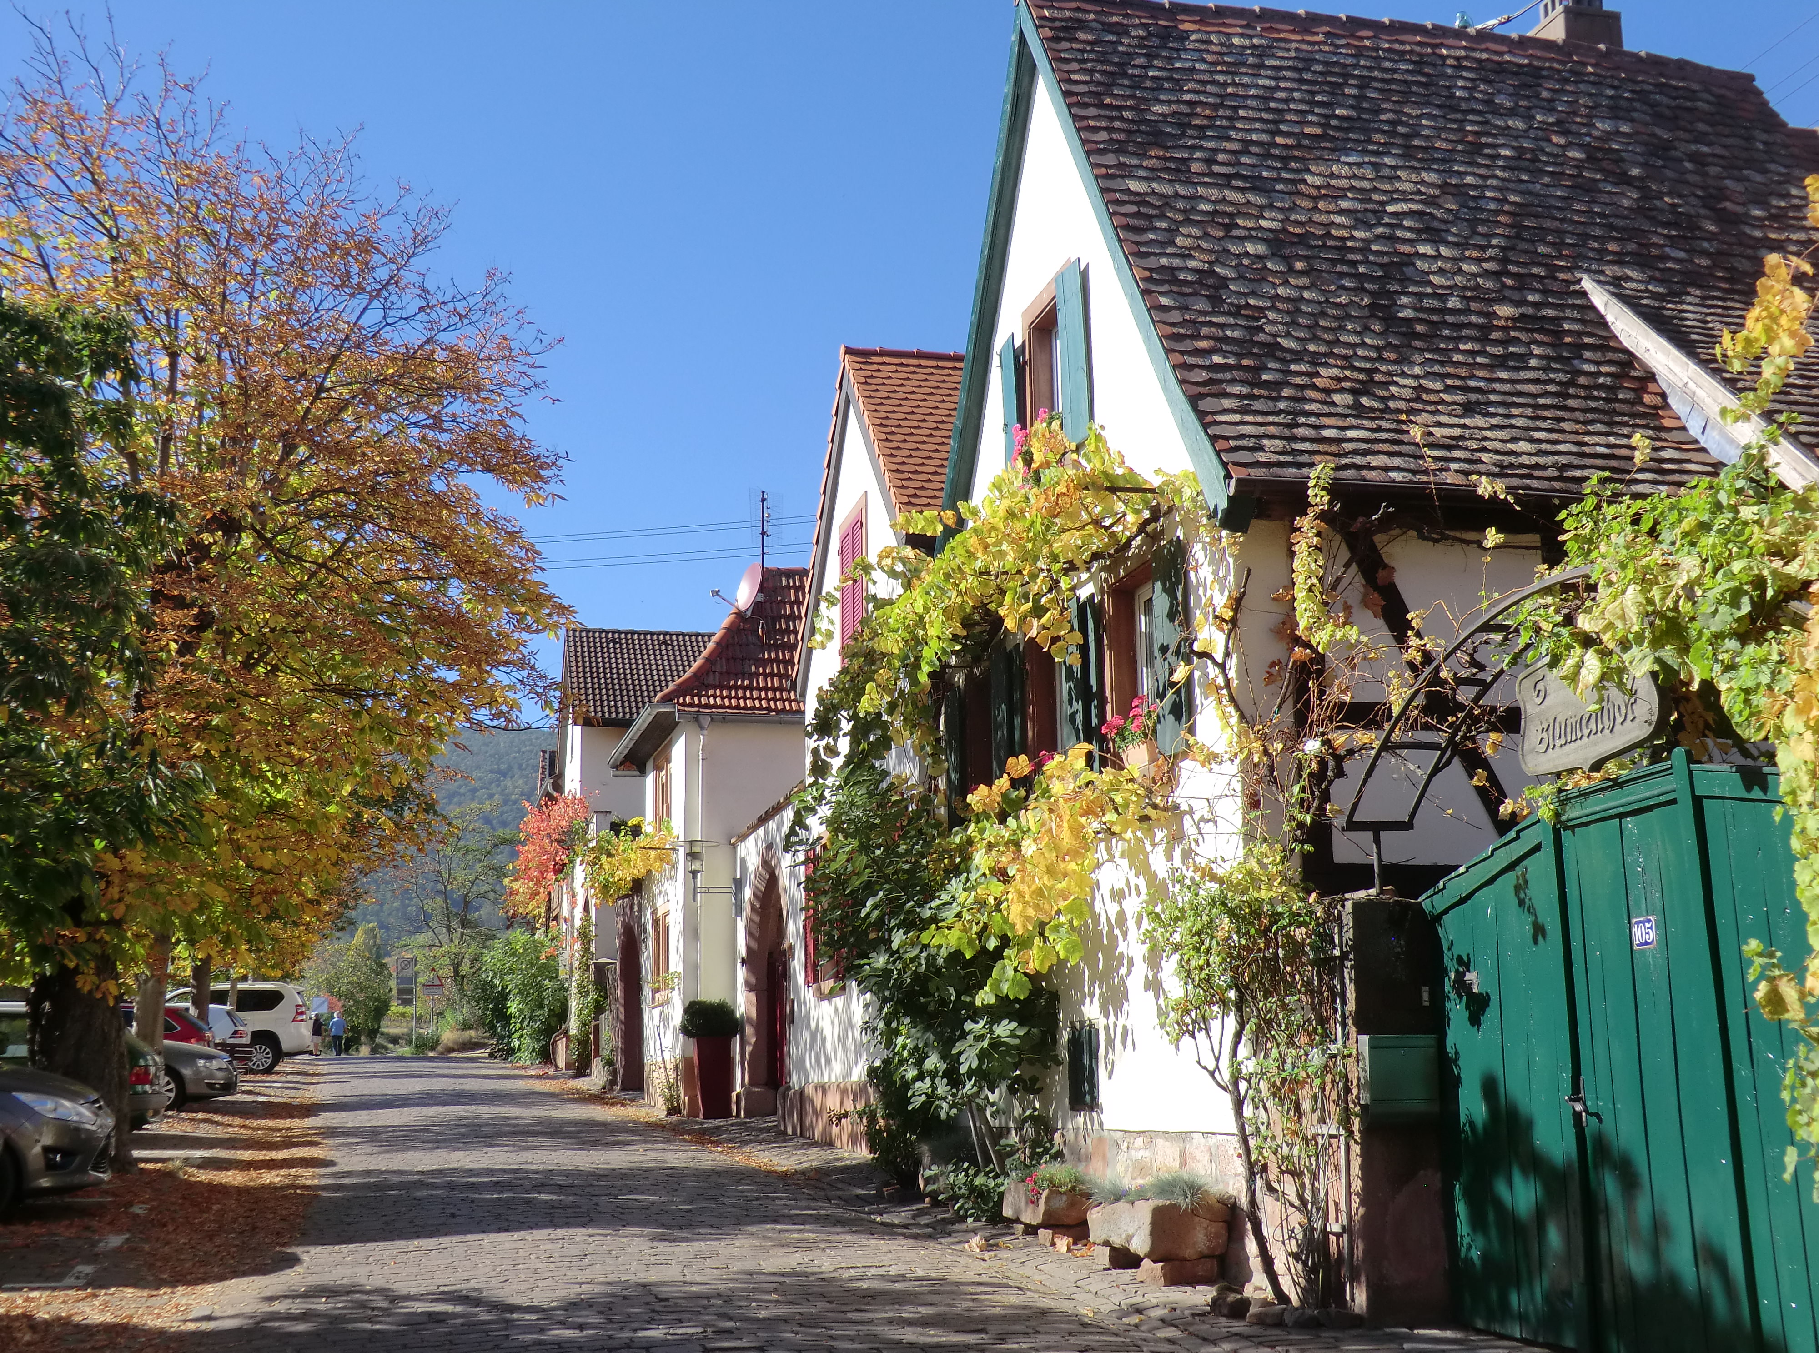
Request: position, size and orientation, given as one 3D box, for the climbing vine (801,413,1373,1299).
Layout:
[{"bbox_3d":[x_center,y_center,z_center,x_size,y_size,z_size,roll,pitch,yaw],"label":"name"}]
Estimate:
[{"bbox_3d":[0.930,1.388,15.074,1.950,5.250,6.500,2,-12,-14],"label":"climbing vine"}]

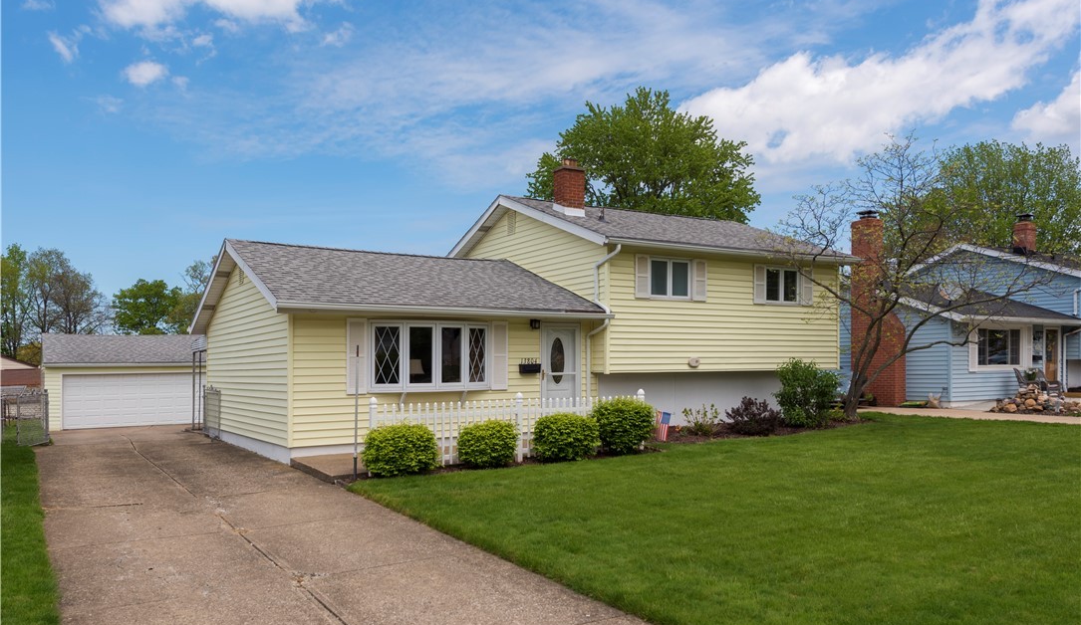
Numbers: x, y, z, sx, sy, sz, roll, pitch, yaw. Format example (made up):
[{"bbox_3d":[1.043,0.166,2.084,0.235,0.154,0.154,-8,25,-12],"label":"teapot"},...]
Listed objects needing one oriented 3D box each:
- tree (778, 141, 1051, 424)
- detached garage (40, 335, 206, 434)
[{"bbox_3d":[9.562,-0.903,18.400,7.000,7.300,6.300,2,-4,-33],"label":"tree"},{"bbox_3d":[-17.500,2.830,31.500,6.800,3.850,6.800,2,-4,-33],"label":"detached garage"}]

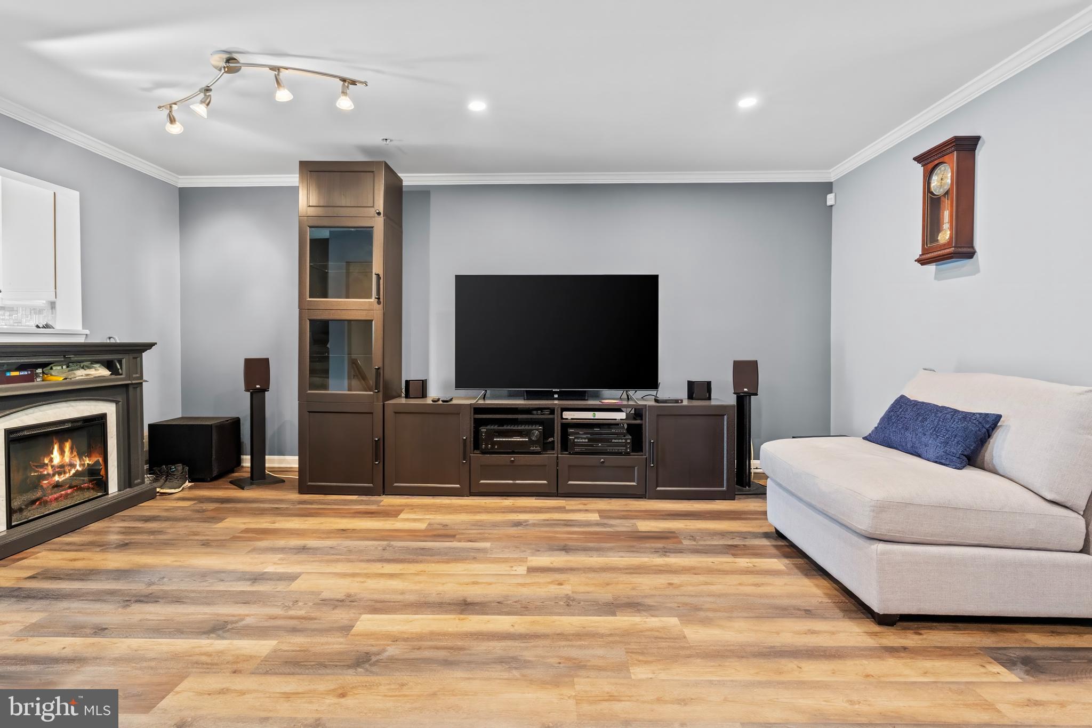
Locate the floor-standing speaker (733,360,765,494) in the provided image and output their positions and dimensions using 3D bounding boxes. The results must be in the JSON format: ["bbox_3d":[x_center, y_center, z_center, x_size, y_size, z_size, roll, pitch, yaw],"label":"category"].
[{"bbox_3d":[1.476,0.446,3.584,0.300,0.944,0.320,1,2,13],"label":"floor-standing speaker"}]

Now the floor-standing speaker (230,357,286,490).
[{"bbox_3d":[-2.202,0.428,3.699,0.300,0.943,0.320,-1,2,-41],"label":"floor-standing speaker"}]

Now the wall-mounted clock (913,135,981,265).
[{"bbox_3d":[2.254,-0.898,2.751,0.140,0.640,0.300,0,1,2],"label":"wall-mounted clock"}]

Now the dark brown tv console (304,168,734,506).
[{"bbox_3d":[-0.204,-0.238,3.519,3.000,2.300,0.420,0,1,2],"label":"dark brown tv console"}]

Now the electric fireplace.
[{"bbox_3d":[-2.843,0.576,2.767,0.170,0.515,0.605,0,1,-3],"label":"electric fireplace"}]

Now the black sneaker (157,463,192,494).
[{"bbox_3d":[-2.686,0.837,3.504,0.112,0.132,0.290,0,2,-22],"label":"black sneaker"}]

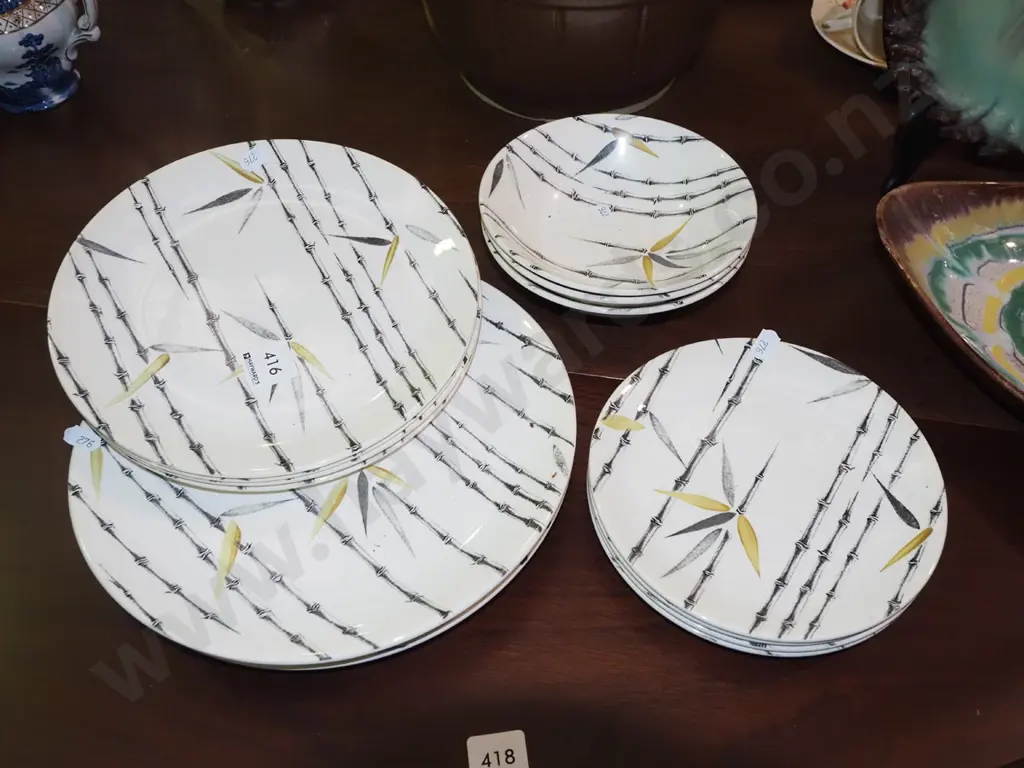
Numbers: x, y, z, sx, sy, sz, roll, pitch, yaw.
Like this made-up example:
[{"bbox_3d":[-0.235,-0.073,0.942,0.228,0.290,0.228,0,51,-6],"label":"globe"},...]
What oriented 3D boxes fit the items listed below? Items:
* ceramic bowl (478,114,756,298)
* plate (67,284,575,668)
[{"bbox_3d":[0.064,-0.100,0.548,0.166,0.040,0.166,0,52,0],"label":"ceramic bowl"},{"bbox_3d":[-0.096,0.027,0.472,0.259,0.025,0.259,0,52,0],"label":"plate"}]

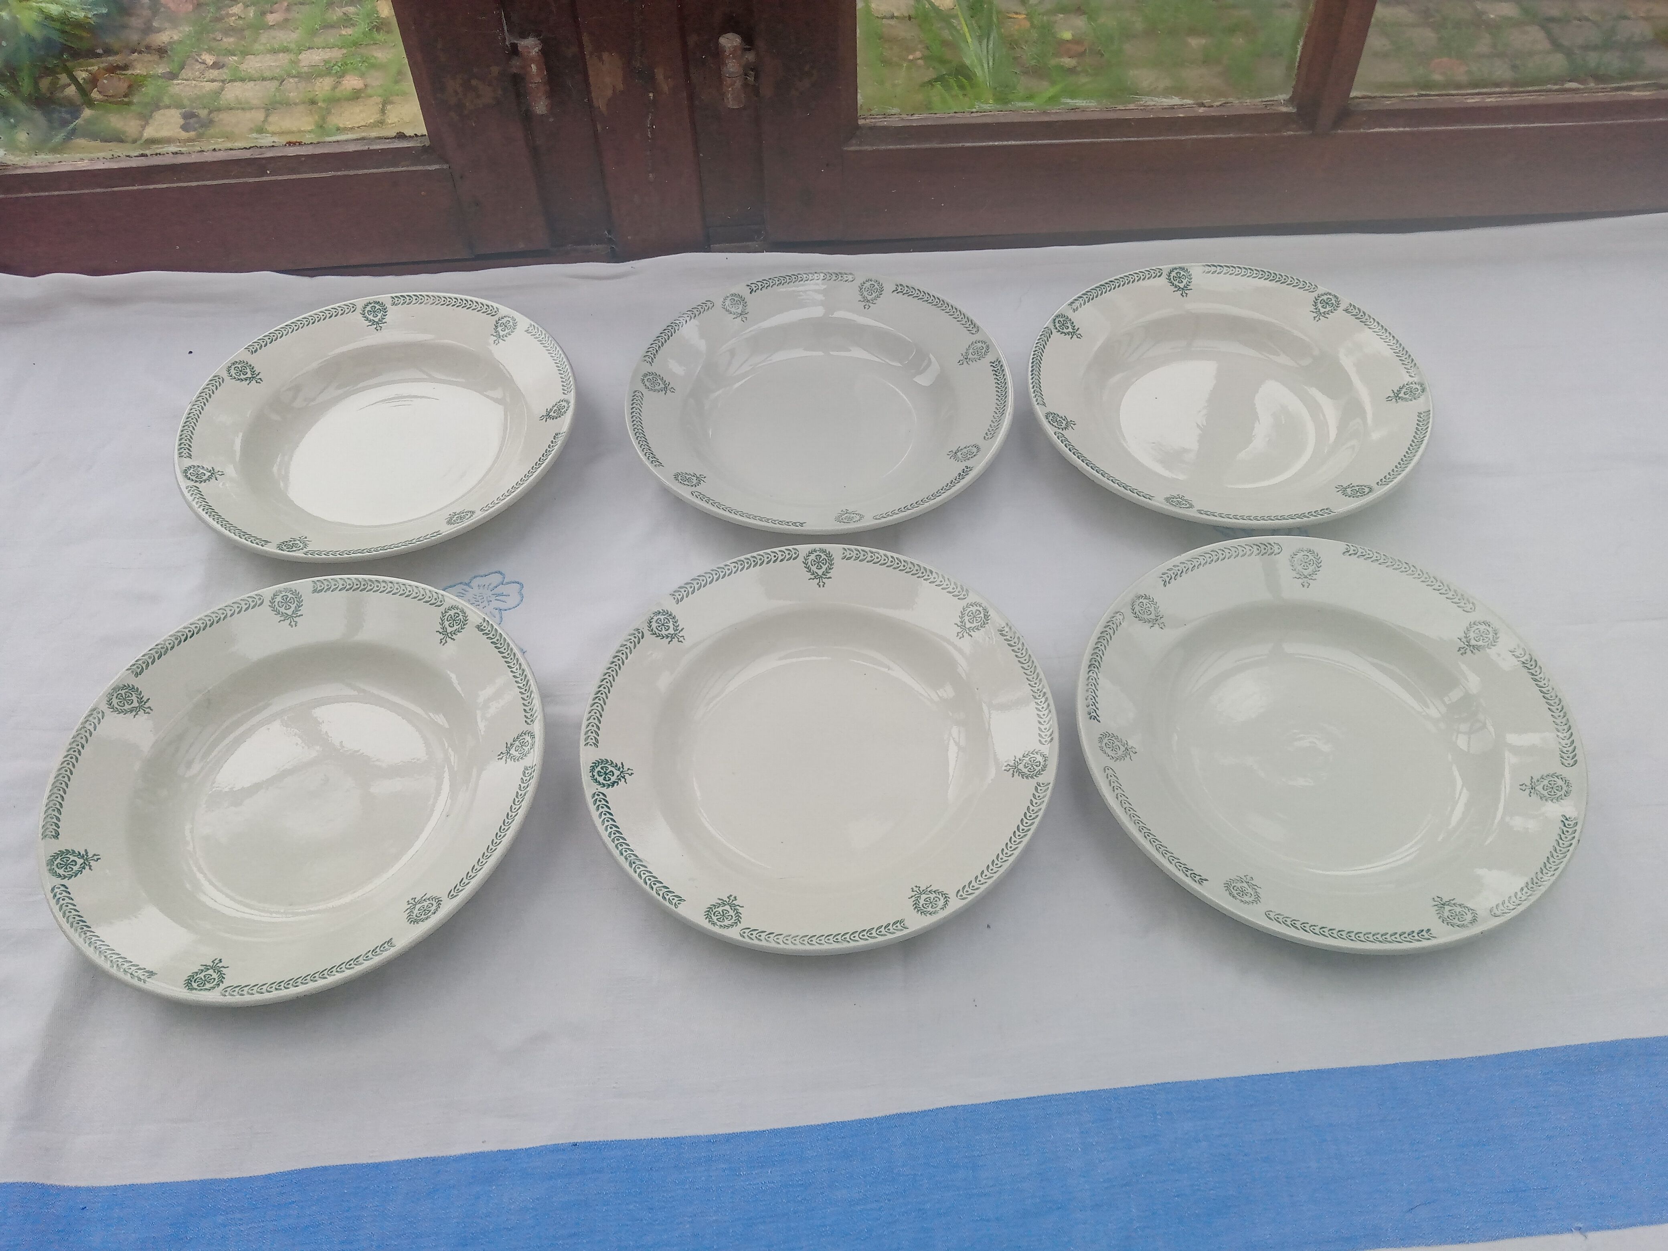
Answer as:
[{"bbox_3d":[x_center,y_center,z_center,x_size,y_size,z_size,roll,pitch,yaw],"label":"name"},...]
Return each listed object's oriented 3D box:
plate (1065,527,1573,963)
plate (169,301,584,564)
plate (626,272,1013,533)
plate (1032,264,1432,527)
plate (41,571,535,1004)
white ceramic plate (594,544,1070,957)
[{"bbox_3d":[0.236,0.058,0.660,0.233,0.038,0.233,-1,51,1],"label":"plate"},{"bbox_3d":[-0.270,-0.115,0.817,0.233,0.038,0.233,-1,51,1],"label":"plate"},{"bbox_3d":[-0.008,-0.130,0.822,0.233,0.038,0.233,-1,51,1],"label":"plate"},{"bbox_3d":[0.234,-0.133,0.816,0.233,0.038,0.233,-1,51,1],"label":"plate"},{"bbox_3d":[-0.256,0.079,0.659,0.233,0.038,0.233,-1,51,1],"label":"plate"},{"bbox_3d":[-0.007,0.060,0.666,0.233,0.038,0.233,-1,51,1],"label":"white ceramic plate"}]

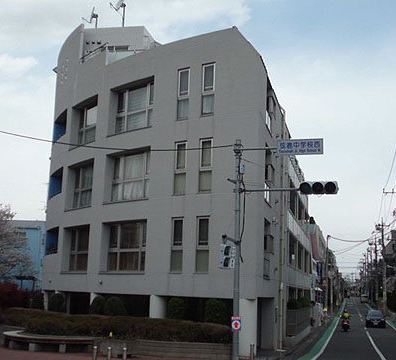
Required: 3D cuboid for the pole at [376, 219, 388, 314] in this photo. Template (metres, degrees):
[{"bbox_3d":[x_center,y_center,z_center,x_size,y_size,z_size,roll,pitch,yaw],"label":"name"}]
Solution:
[{"bbox_3d":[22.148,10.356,83.000,1.200,11.500,0.800,0,-9,12],"label":"pole"}]

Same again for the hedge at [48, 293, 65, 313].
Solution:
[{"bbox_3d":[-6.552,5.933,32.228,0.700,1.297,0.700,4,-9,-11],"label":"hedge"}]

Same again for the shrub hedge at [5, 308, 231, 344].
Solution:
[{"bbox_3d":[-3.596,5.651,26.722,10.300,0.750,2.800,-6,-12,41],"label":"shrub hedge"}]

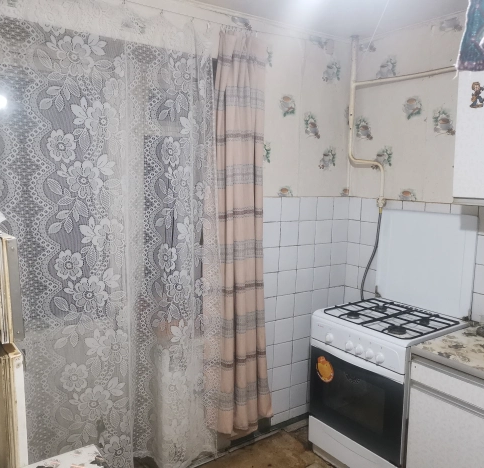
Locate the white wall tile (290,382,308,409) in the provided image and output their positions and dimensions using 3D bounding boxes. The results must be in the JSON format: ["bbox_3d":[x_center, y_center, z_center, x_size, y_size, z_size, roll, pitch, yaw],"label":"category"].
[{"bbox_3d":[0.365,1.041,3.043,0.148,0.149,0.010,-3,8,-35],"label":"white wall tile"}]

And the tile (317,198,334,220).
[{"bbox_3d":[0.530,-0.164,2.988,0.148,0.145,0.010,-3,8,-35],"label":"tile"}]

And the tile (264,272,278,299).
[{"bbox_3d":[0.152,0.307,2.779,0.150,0.150,0.010,-3,8,-36],"label":"tile"}]

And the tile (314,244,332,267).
[{"bbox_3d":[0.519,0.135,3.023,0.148,0.149,0.010,-3,8,-35],"label":"tile"}]

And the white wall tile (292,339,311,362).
[{"bbox_3d":[0.377,0.742,3.013,0.151,0.150,0.010,-3,8,-37],"label":"white wall tile"}]

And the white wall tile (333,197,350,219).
[{"bbox_3d":[0.654,-0.170,3.093,0.150,0.150,0.010,-3,8,-37],"label":"white wall tile"}]

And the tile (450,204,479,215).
[{"bbox_3d":[1.195,-0.081,2.508,0.010,0.150,0.151,-3,8,-37],"label":"tile"}]

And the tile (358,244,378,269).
[{"bbox_3d":[0.823,0.152,3.041,0.008,0.150,0.150,-3,8,-35],"label":"tile"}]

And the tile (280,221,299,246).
[{"bbox_3d":[0.280,-0.002,2.835,0.151,0.150,0.010,-3,8,-37],"label":"tile"}]

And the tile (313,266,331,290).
[{"bbox_3d":[0.514,0.285,3.041,0.148,0.149,0.010,-3,8,-35],"label":"tile"}]

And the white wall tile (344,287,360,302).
[{"bbox_3d":[0.727,0.432,3.146,0.010,0.149,0.099,-3,8,-35],"label":"white wall tile"}]

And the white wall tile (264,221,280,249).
[{"bbox_3d":[0.157,0.003,2.745,0.148,0.149,0.010,-3,8,-35],"label":"white wall tile"}]

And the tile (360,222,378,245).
[{"bbox_3d":[0.817,-0.004,2.990,0.010,0.149,0.152,-3,8,-35],"label":"tile"}]

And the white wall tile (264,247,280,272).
[{"bbox_3d":[0.157,0.158,2.761,0.150,0.150,0.010,-3,8,-36],"label":"white wall tile"}]

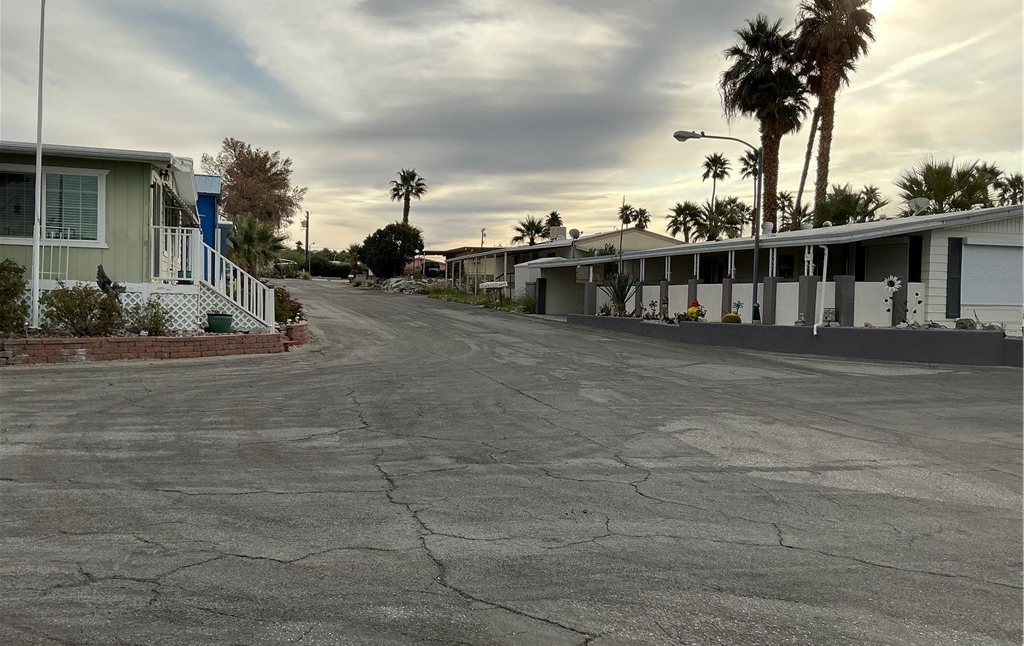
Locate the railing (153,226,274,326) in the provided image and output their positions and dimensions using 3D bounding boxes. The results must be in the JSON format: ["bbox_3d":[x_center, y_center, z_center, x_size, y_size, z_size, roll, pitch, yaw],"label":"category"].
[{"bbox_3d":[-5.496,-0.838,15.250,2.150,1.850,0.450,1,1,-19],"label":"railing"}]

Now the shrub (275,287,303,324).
[{"bbox_3d":[-4.722,-0.391,17.500,0.750,0.780,0.750,1,1,-19],"label":"shrub"}]

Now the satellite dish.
[{"bbox_3d":[11.315,-3.228,23.000,0.600,0.514,0.500,2,2,37],"label":"satellite dish"}]

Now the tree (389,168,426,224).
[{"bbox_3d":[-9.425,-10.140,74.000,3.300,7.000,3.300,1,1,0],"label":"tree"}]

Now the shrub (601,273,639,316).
[{"bbox_3d":[4.388,-1.132,33.500,1.600,1.739,1.600,1,2,0],"label":"shrub"}]

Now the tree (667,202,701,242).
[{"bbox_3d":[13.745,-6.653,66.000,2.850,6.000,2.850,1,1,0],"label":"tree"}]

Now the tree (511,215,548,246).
[{"bbox_3d":[1.466,-5.897,72.112,3.300,6.900,3.300,1,2,0],"label":"tree"}]

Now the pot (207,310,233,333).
[{"bbox_3d":[-5.509,-0.019,15.600,0.485,0.414,0.485,1,2,0],"label":"pot"}]

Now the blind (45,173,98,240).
[{"bbox_3d":[-7.658,-2.025,14.400,0.840,1.120,0.060,1,1,-19],"label":"blind"}]

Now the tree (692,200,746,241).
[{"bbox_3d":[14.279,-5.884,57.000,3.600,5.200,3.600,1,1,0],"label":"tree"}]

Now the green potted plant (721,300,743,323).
[{"bbox_3d":[6.336,-0.330,23.800,0.500,0.660,0.560,1,1,-21],"label":"green potted plant"}]

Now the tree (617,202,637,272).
[{"bbox_3d":[15.797,-10.345,115.204,2.800,12.500,2.800,1,2,0],"label":"tree"}]

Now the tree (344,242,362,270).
[{"bbox_3d":[-16.733,-6.959,88.000,2.100,3.400,2.100,1,1,0],"label":"tree"}]

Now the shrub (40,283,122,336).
[{"bbox_3d":[-7.432,-0.233,14.300,1.400,0.898,1.250,1,2,0],"label":"shrub"}]

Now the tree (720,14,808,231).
[{"bbox_3d":[13.240,-8.073,43.261,4.600,16.000,4.500,1,2,0],"label":"tree"}]

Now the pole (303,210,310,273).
[{"bbox_3d":[-27.232,-10.210,110.150,0.900,9.200,0.500,1,2,0],"label":"pole"}]

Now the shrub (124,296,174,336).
[{"bbox_3d":[-6.171,-0.128,14.100,0.820,0.680,0.750,1,1,-19],"label":"shrub"}]

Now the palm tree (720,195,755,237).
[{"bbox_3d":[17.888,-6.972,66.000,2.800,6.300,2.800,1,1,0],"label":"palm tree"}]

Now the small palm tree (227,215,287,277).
[{"bbox_3d":[-10.824,-2.794,35.057,2.550,3.500,2.500,1,2,0],"label":"small palm tree"}]

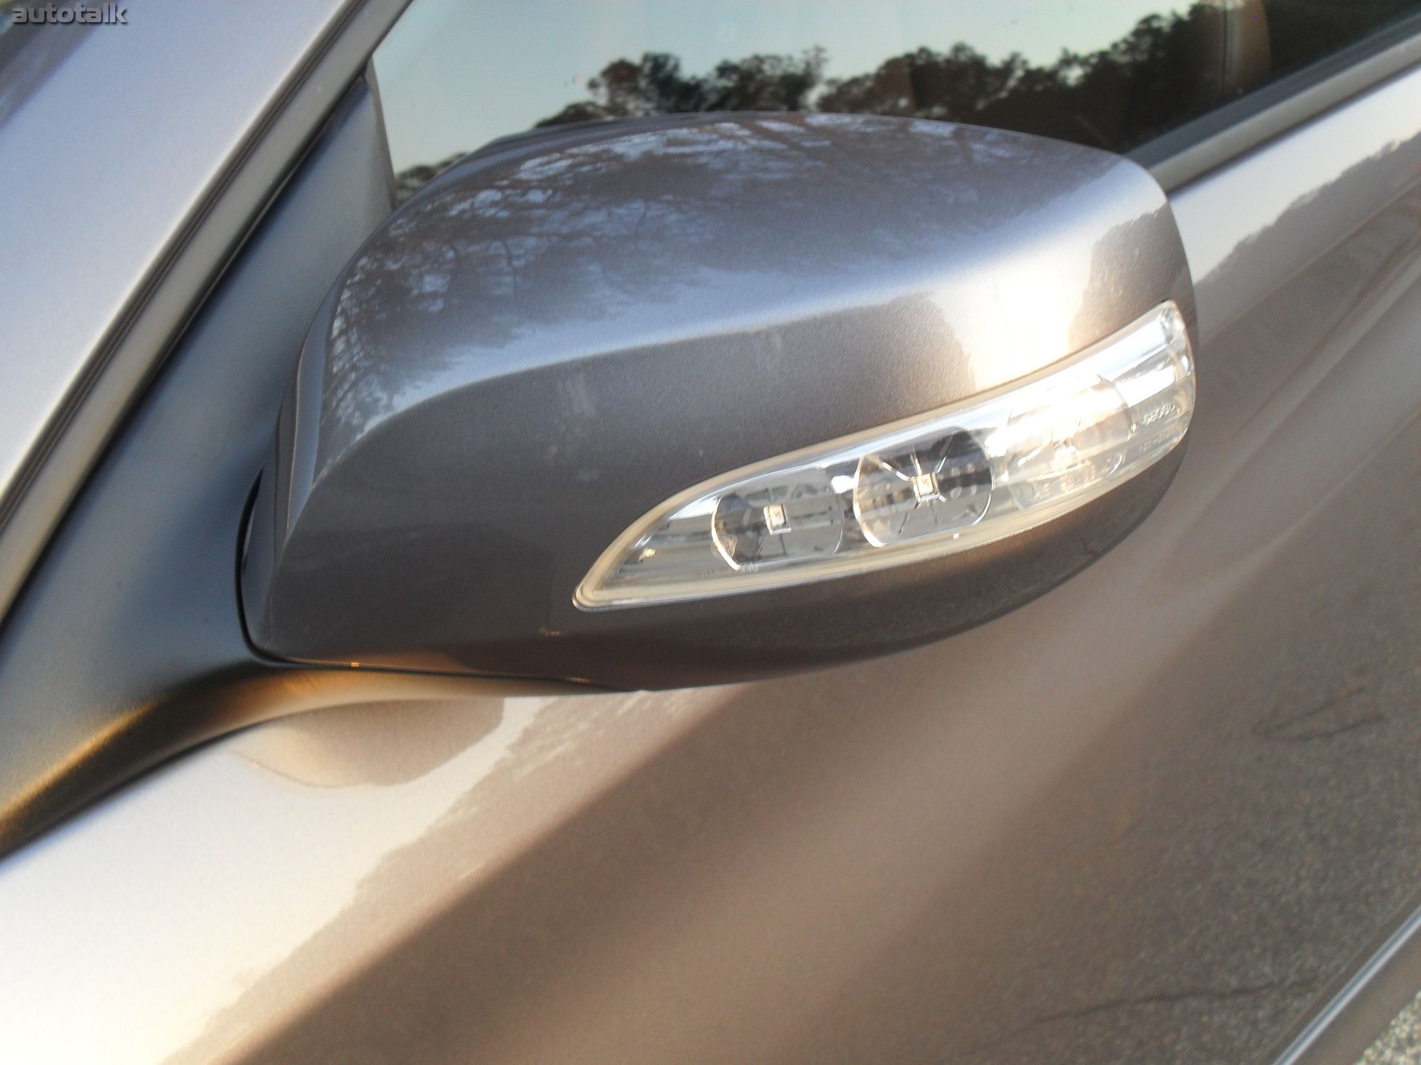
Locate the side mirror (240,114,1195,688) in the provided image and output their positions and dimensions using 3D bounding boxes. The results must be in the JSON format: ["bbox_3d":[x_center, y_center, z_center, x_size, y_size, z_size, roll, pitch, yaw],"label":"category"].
[{"bbox_3d":[-0.002,-0.036,0.461,0.250,0.148,0.130,3,29,19],"label":"side mirror"}]

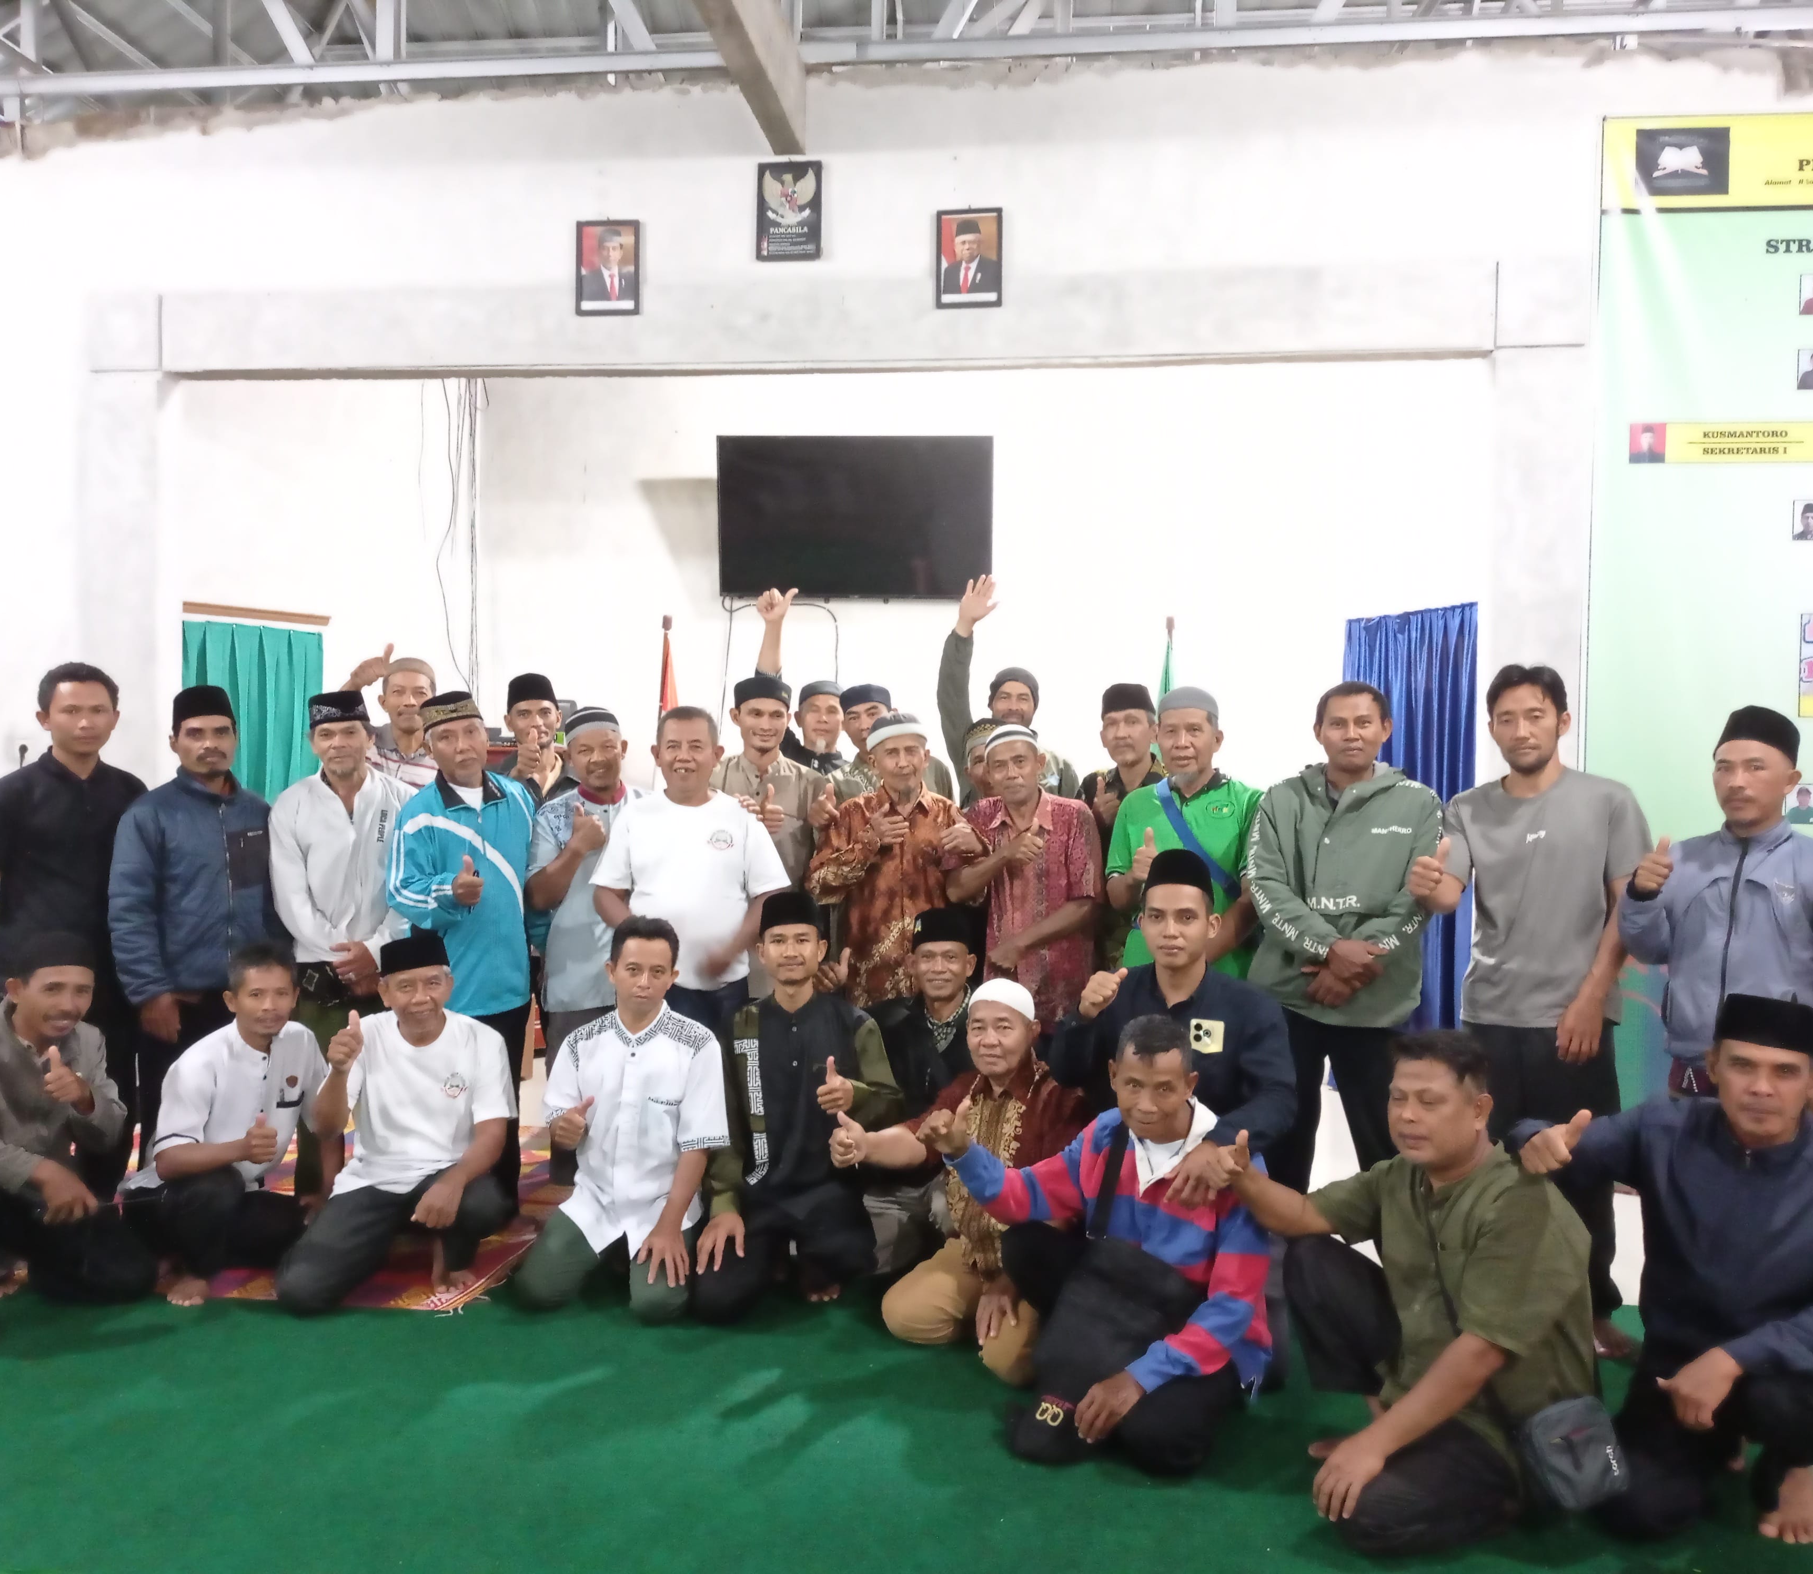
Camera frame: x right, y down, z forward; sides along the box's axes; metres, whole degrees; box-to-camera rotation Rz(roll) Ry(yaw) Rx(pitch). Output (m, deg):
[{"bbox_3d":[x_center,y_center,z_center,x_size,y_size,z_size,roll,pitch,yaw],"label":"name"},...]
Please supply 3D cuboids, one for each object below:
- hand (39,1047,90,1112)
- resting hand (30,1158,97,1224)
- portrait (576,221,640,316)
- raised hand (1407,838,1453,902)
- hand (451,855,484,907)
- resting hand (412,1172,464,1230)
[{"bbox_3d":[-1.970,0.683,3.980,0.115,0.145,0.100,0,2,-17],"label":"hand"},{"bbox_3d":[-1.944,0.933,3.920,0.150,0.140,0.120,0,2,-19],"label":"resting hand"},{"bbox_3d":[-1.100,-1.915,6.280,0.235,0.352,0.025,1,1,5],"label":"portrait"},{"bbox_3d":[1.185,0.186,3.850,0.105,0.143,0.105,1,2,11],"label":"raised hand"},{"bbox_3d":[-1.162,0.247,4.500,0.065,0.132,0.090,-1,3,-21],"label":"hand"},{"bbox_3d":[-1.214,1.074,4.400,0.090,0.125,0.065,22,-28,18],"label":"resting hand"}]

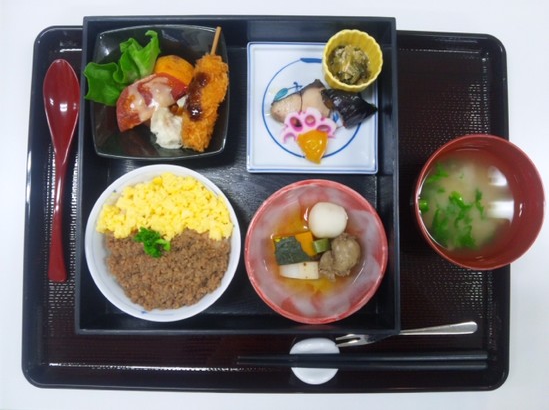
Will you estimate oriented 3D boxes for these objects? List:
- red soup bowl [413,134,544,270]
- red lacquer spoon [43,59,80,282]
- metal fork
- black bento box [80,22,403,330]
[{"bbox_3d":[0.159,-0.001,0.374,0.104,0.067,0.104,0,87,-1],"label":"red soup bowl"},{"bbox_3d":[-0.191,-0.032,0.394,0.034,0.021,0.200,-1,87,-1],"label":"red lacquer spoon"},{"bbox_3d":[0.119,0.116,0.394,0.130,0.014,0.013,-6,87,-1],"label":"metal fork"},{"bbox_3d":[-0.029,-0.025,0.381,0.256,0.053,0.256,0,87,-1],"label":"black bento box"}]

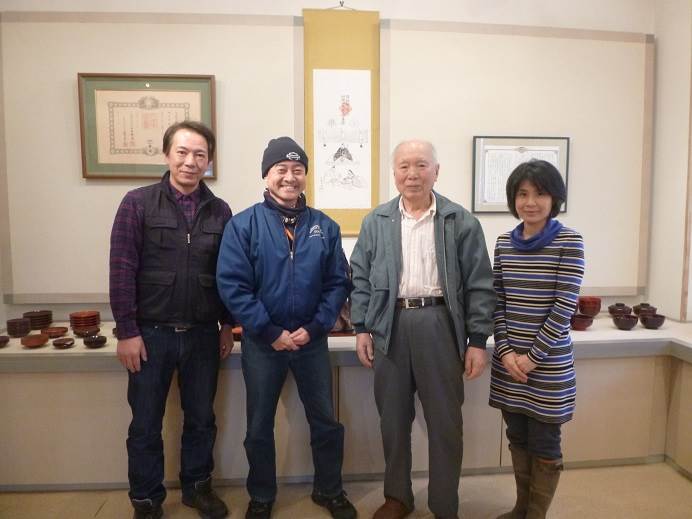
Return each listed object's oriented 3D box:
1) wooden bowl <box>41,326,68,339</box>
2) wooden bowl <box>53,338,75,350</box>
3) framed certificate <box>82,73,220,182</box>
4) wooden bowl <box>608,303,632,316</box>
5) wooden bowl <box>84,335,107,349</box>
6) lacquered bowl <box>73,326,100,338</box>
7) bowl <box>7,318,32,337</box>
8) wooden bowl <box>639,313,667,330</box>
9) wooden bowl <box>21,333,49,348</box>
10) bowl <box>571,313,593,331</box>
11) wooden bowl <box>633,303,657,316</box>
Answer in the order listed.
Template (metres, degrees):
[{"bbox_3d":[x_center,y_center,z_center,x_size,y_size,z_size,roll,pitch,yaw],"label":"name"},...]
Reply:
[{"bbox_3d":[-1.508,0.385,2.594,0.125,0.040,0.125,0,5,-5],"label":"wooden bowl"},{"bbox_3d":[-1.347,0.405,2.391,0.091,0.034,0.091,0,5,-5],"label":"wooden bowl"},{"bbox_3d":[-1.137,-0.763,2.880,0.764,0.595,0.030,0,8,-5],"label":"framed certificate"},{"bbox_3d":[1.617,0.318,2.946,0.124,0.108,0.124,0,5,0],"label":"wooden bowl"},{"bbox_3d":[-1.200,0.401,2.398,0.100,0.046,0.100,0,5,-5],"label":"wooden bowl"},{"bbox_3d":[-1.351,0.387,2.610,0.128,0.042,0.128,0,5,-5],"label":"lacquered bowl"},{"bbox_3d":[-1.718,0.362,2.632,0.109,0.079,0.109,0,5,-5],"label":"bowl"},{"bbox_3d":[1.723,0.355,2.809,0.126,0.070,0.126,0,5,0],"label":"wooden bowl"},{"bbox_3d":[-1.493,0.397,2.402,0.115,0.046,0.115,0,5,-5],"label":"wooden bowl"},{"bbox_3d":[1.306,0.353,2.776,0.127,0.075,0.127,0,5,0],"label":"bowl"},{"bbox_3d":[1.777,0.318,2.968,0.124,0.108,0.124,0,5,0],"label":"wooden bowl"}]

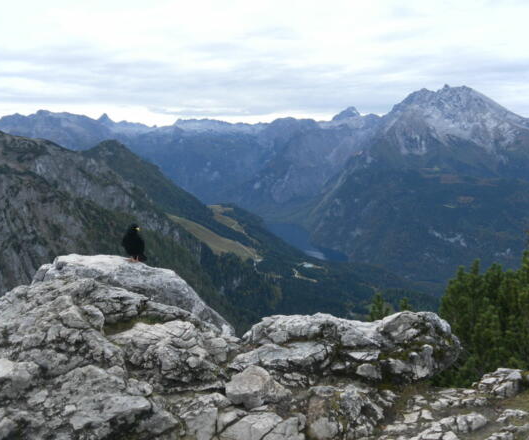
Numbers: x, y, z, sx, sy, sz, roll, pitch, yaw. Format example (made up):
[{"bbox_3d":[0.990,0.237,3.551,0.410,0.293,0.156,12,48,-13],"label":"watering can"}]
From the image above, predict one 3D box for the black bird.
[{"bbox_3d":[-0.890,0.158,4.080,0.150,0.265,0.220,5,9,30],"label":"black bird"}]

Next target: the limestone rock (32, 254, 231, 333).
[{"bbox_3d":[-0.909,0.524,4.120,1.320,0.520,0.750,0,8,0],"label":"limestone rock"}]

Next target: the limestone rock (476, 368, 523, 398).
[{"bbox_3d":[1.604,1.119,4.050,0.290,0.150,0.230,0,8,0],"label":"limestone rock"}]

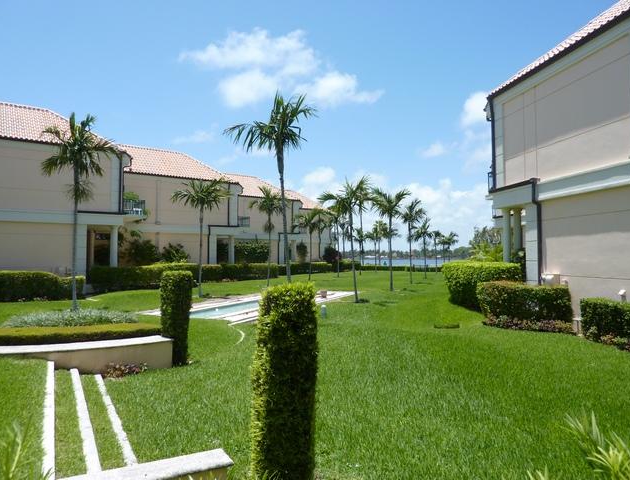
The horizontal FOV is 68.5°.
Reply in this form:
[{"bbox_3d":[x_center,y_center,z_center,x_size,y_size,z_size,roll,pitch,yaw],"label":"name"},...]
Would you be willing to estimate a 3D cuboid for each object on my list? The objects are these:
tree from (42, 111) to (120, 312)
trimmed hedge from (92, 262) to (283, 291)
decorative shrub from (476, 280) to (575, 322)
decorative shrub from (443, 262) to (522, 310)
[{"bbox_3d":[-7.255,-0.842,14.289,2.411,6.261,2.411,0,-2,0],"label":"tree"},{"bbox_3d":[-7.357,2.289,32.436,1.200,1.200,19.200,-1,-2,21],"label":"trimmed hedge"},{"bbox_3d":[5.400,1.650,12.200,2.300,1.080,0.800,-1,-3,34],"label":"decorative shrub"},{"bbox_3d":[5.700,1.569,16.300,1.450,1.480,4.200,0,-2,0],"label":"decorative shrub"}]

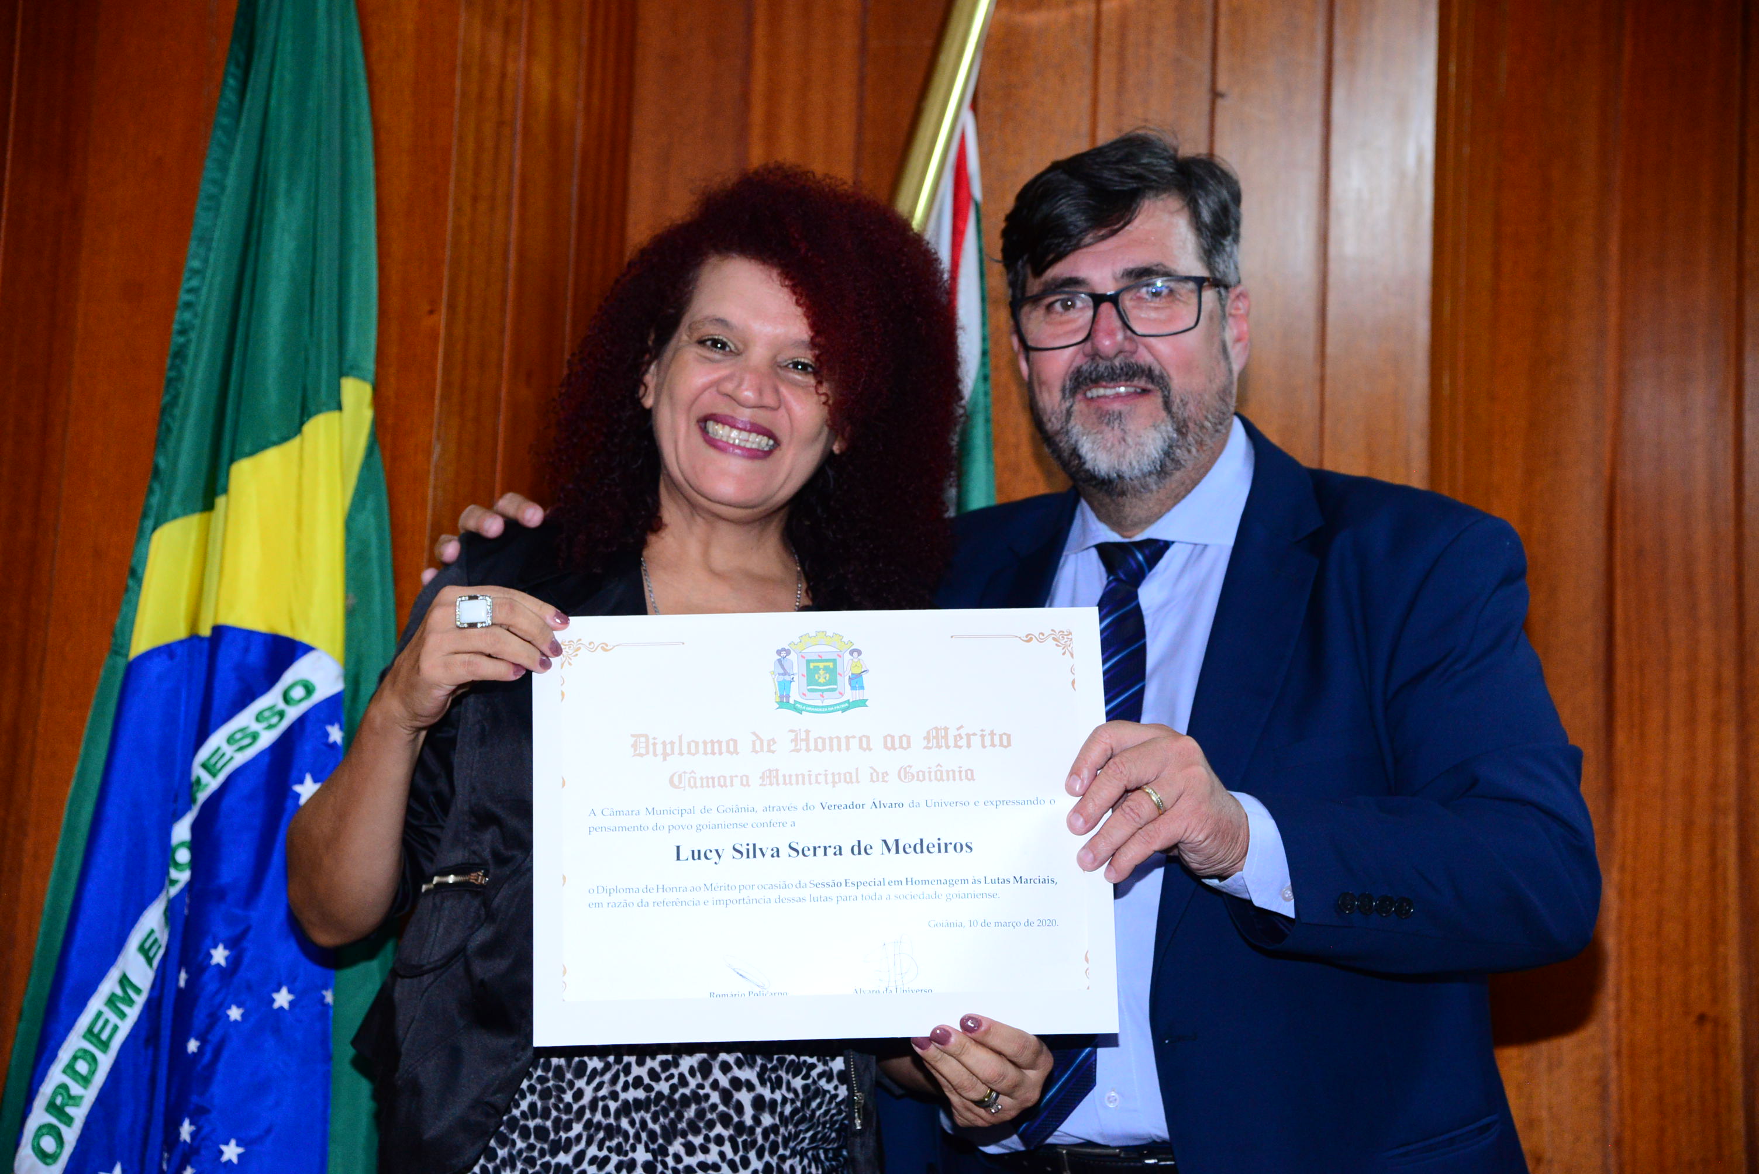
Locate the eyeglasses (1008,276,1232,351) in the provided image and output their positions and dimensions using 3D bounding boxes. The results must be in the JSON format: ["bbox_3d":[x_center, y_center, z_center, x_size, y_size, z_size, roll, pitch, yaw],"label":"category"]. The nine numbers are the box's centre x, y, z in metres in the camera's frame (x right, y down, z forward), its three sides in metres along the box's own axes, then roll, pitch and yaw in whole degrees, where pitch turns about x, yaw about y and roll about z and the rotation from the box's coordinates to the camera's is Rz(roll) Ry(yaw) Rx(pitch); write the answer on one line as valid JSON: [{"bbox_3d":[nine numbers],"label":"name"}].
[{"bbox_3d":[0.179,-0.193,2.648,0.140,0.045,0.140,-6,0,15],"label":"eyeglasses"}]

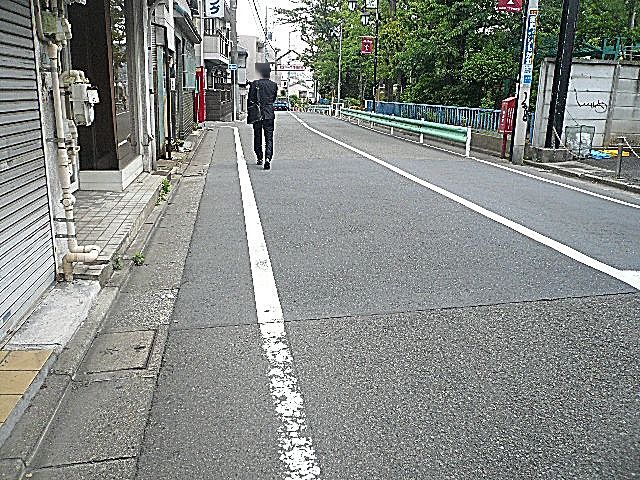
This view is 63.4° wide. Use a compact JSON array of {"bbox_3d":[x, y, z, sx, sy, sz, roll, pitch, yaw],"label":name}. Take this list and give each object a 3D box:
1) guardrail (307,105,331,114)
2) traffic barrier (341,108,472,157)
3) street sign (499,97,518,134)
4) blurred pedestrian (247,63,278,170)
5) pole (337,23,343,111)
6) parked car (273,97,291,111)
[{"bbox_3d":[-0.180,-9.800,39.000,0.200,0.700,12.000,0,16,-8],"label":"guardrail"},{"bbox_3d":[2.238,-4.415,19.275,0.200,0.683,15.850,0,16,-9],"label":"traffic barrier"},{"bbox_3d":[4.261,-2.802,11.627,0.250,0.761,0.280,-1,16,-10],"label":"street sign"},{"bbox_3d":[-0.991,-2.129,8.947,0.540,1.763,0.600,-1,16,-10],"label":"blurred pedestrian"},{"bbox_3d":[1.114,-9.392,28.816,0.140,4.994,0.140,-1,16,-10],"label":"pole"},{"bbox_3d":[-3.941,-13.923,53.000,1.680,1.470,4.100,1,16,-5],"label":"parked car"}]

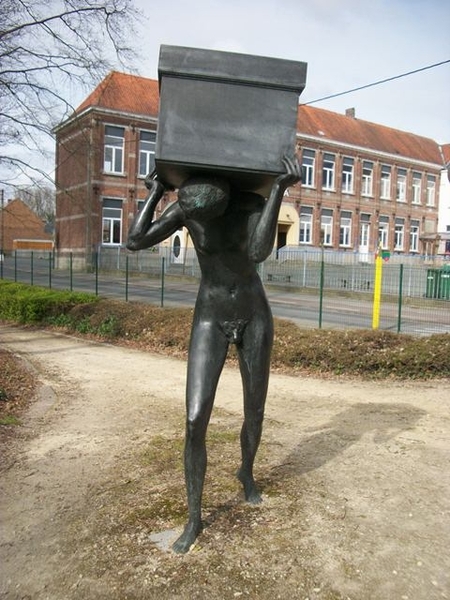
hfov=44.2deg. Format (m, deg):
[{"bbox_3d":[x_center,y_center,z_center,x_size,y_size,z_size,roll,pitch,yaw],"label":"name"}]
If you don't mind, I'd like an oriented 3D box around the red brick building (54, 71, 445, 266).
[{"bbox_3d":[5.160,-8.974,44.688,36.160,13.216,5.920,-1,5,-37],"label":"red brick building"}]

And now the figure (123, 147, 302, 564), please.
[{"bbox_3d":[-0.112,0.289,3.018,0.858,1.954,0.992,2,4,0],"label":"figure"}]

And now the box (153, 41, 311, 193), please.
[{"bbox_3d":[0.000,-0.831,2.701,0.651,0.503,0.526,5,-2,-5],"label":"box"}]

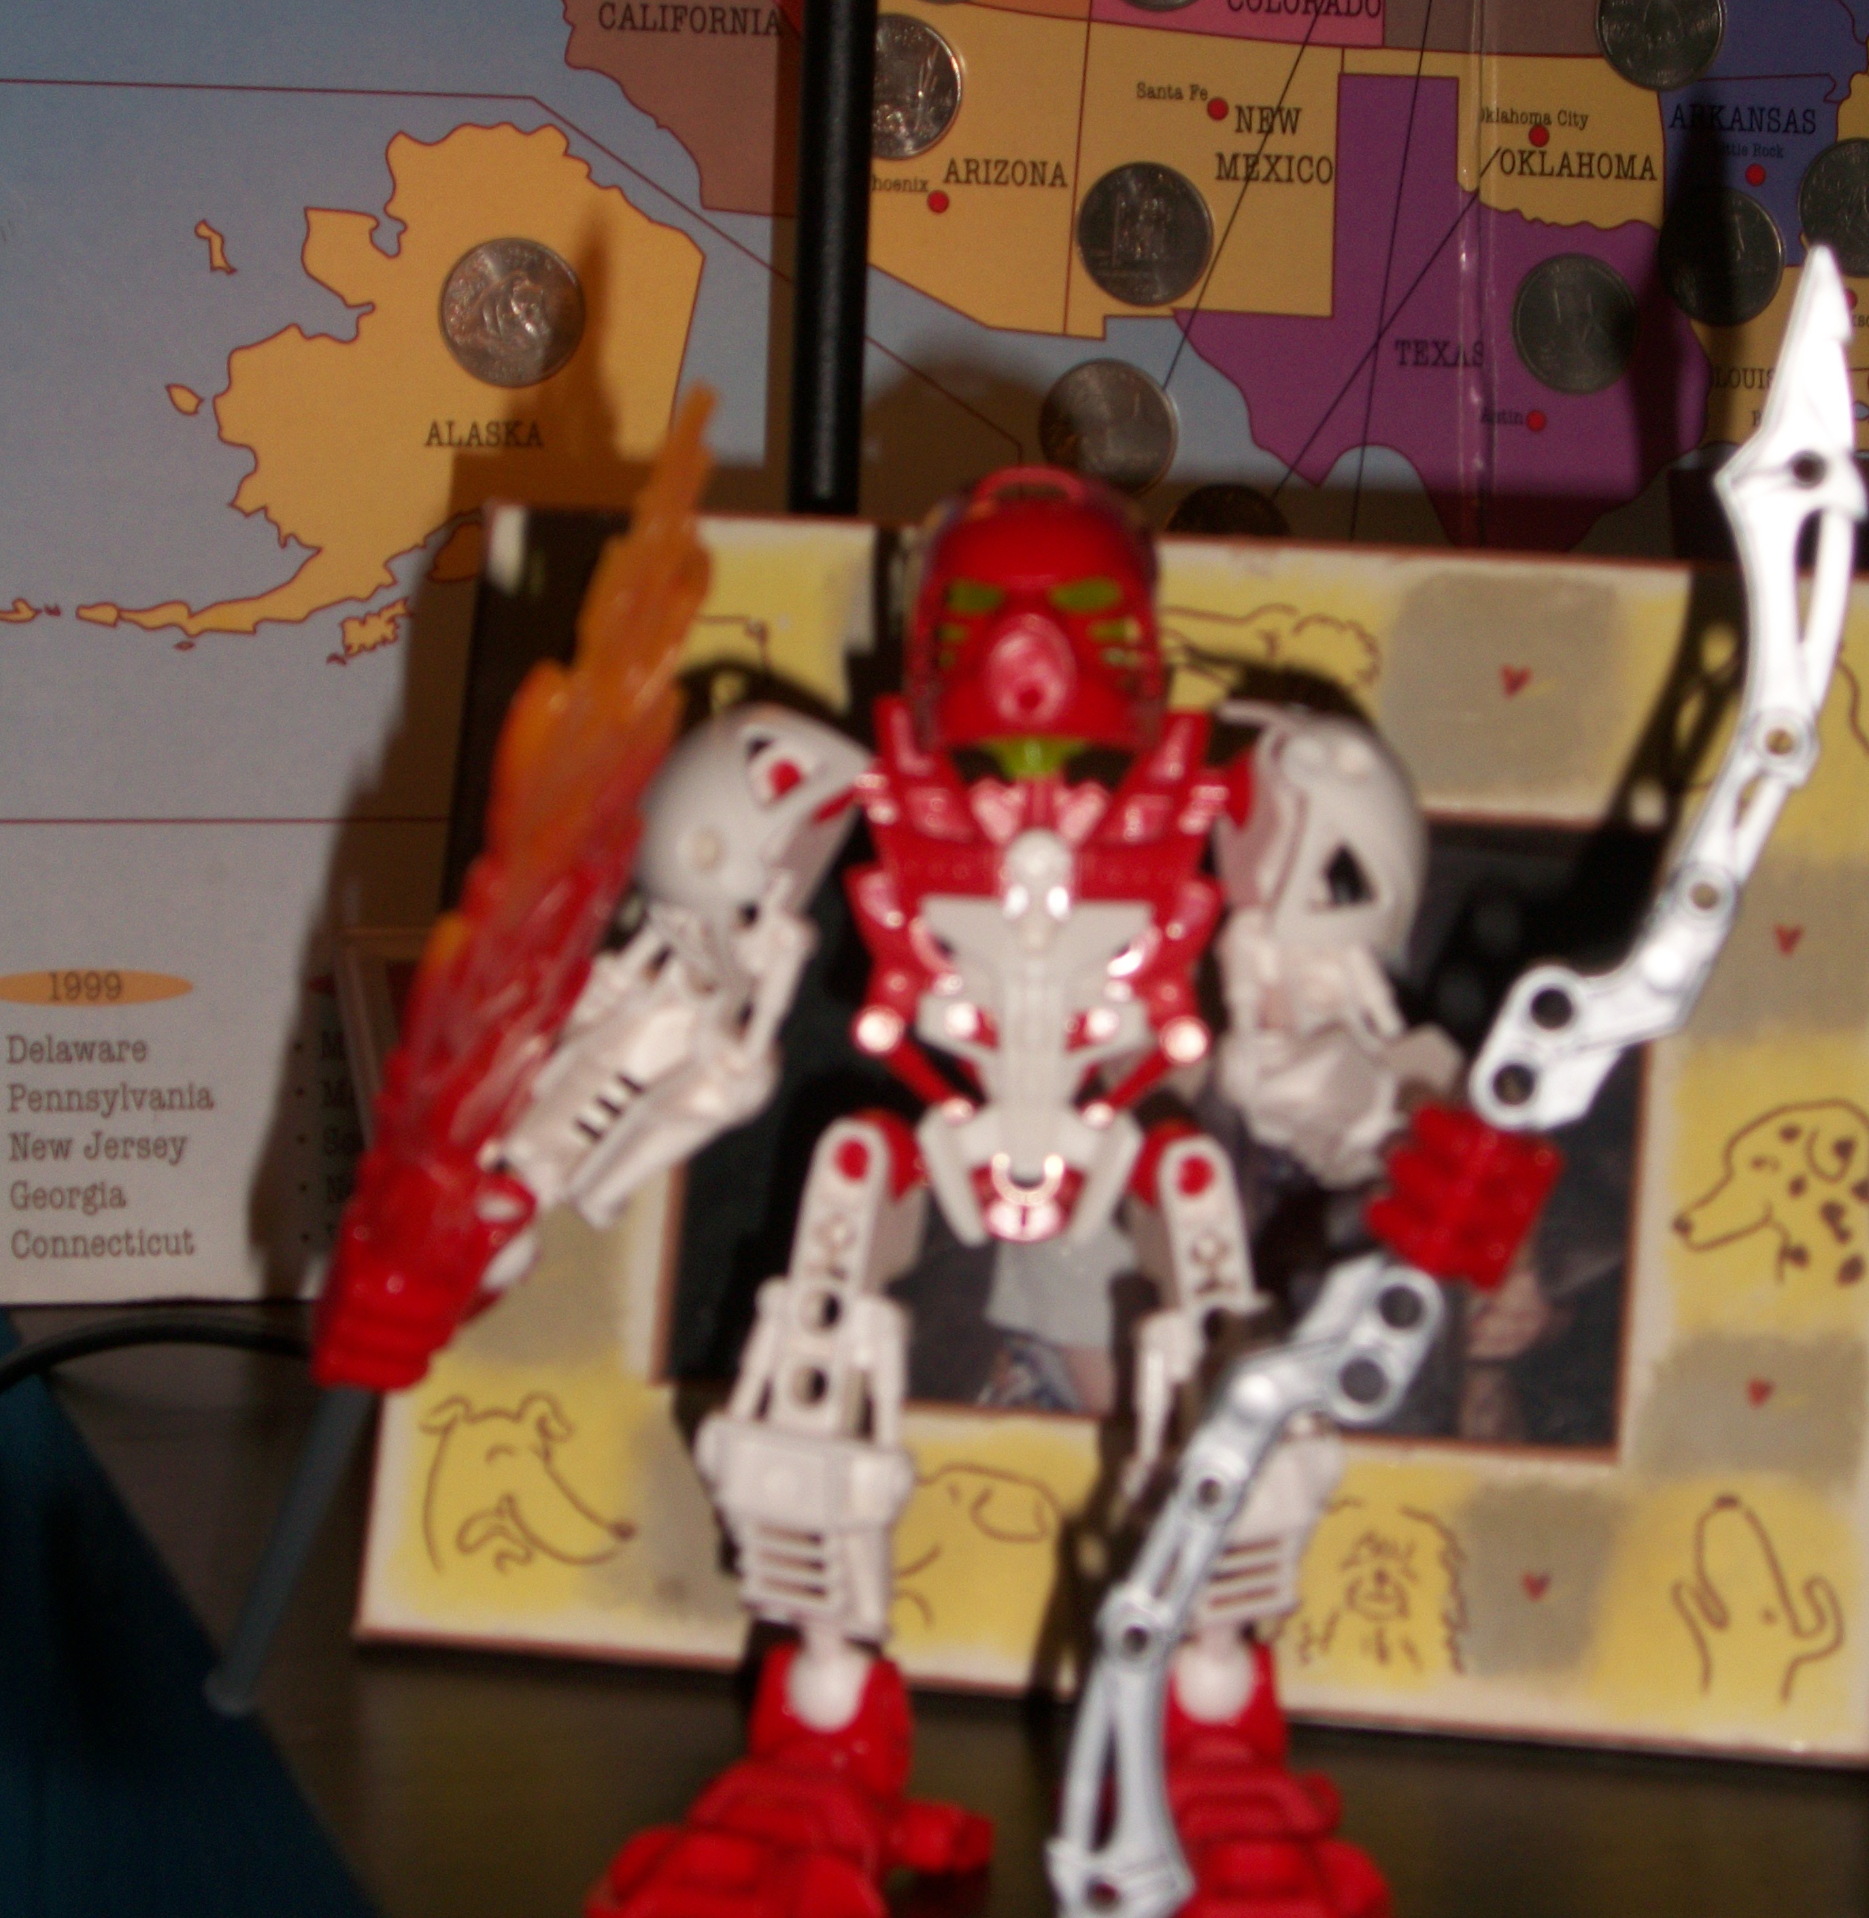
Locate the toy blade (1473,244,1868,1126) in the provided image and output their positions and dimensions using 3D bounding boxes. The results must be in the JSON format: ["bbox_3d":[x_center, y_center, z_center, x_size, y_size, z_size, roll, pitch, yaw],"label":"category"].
[{"bbox_3d":[0.073,-0.022,0.557,0.019,0.088,0.009,22,12,0],"label":"toy blade"}]

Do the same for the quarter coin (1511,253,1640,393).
[{"bbox_3d":[0.110,-0.109,1.036,0.024,0.024,0.002,1,0,-22],"label":"quarter coin"}]

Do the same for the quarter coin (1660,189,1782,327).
[{"bbox_3d":[0.137,-0.122,1.052,0.024,0.024,0.002,1,0,-22],"label":"quarter coin"}]

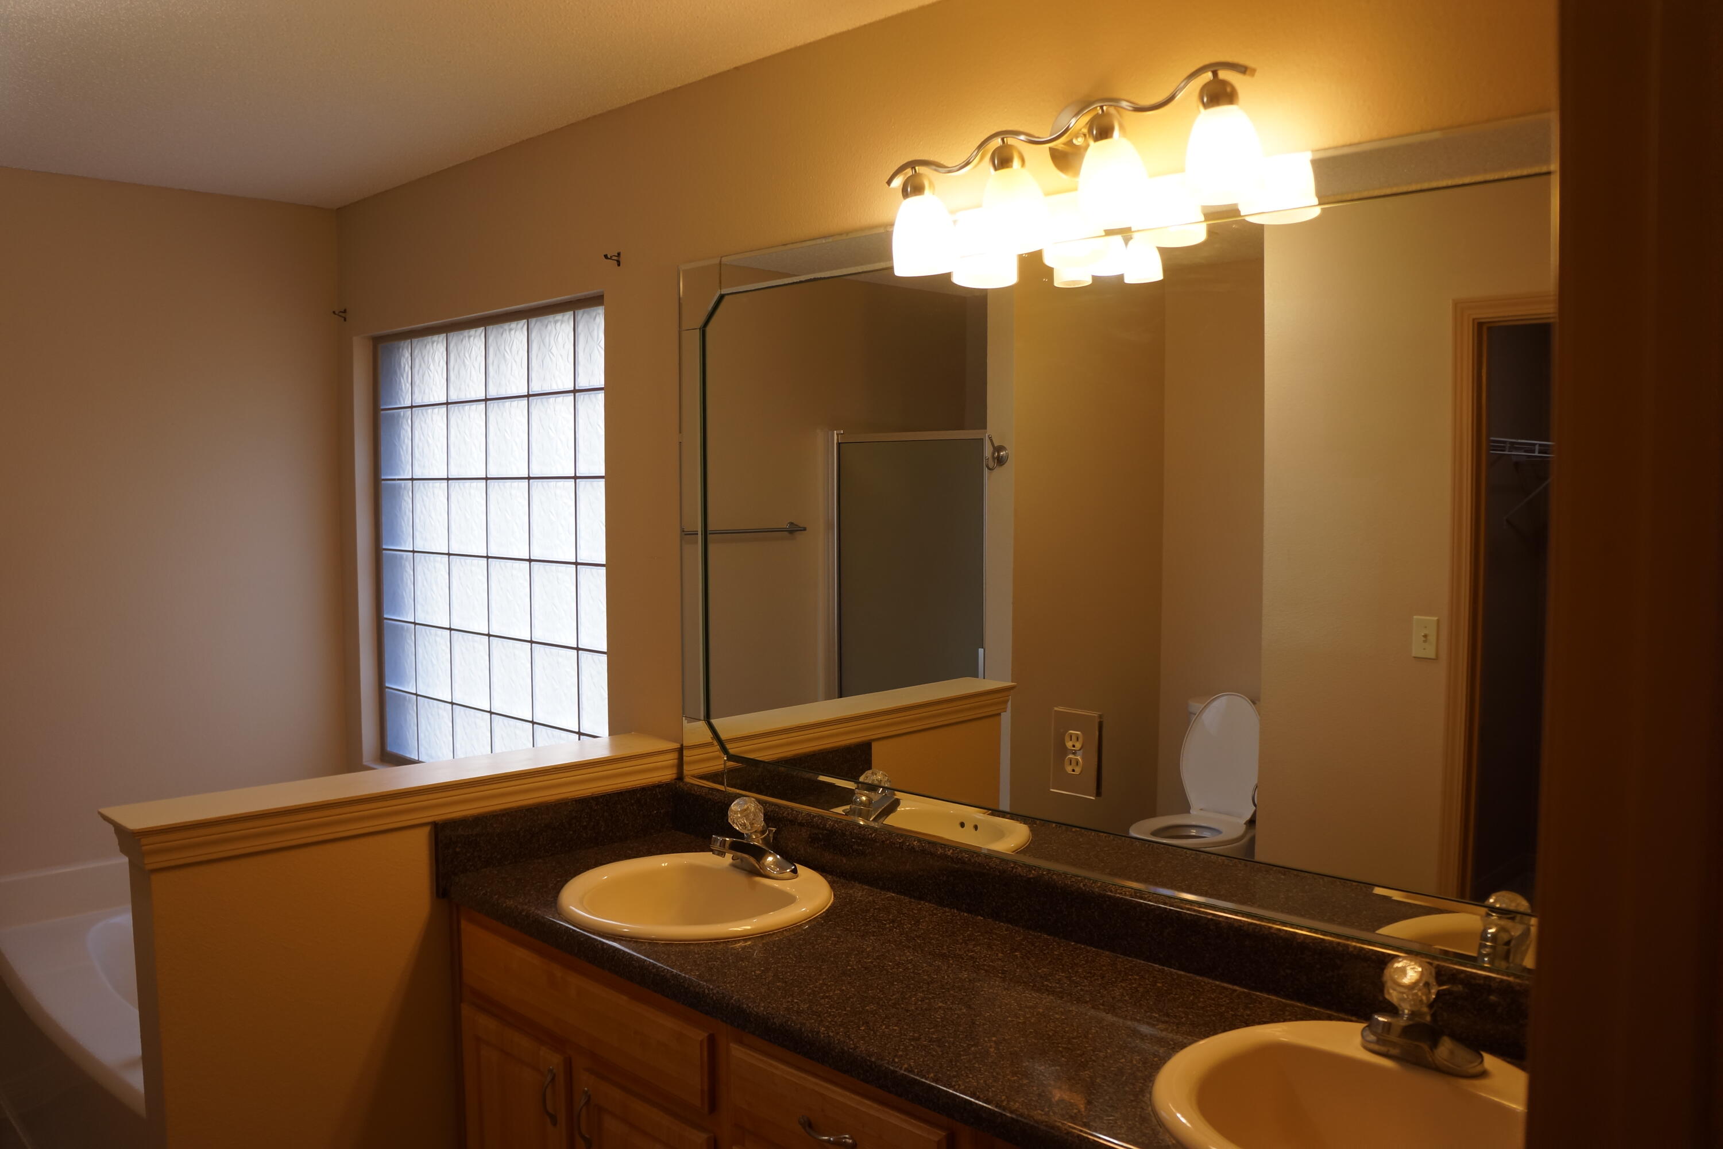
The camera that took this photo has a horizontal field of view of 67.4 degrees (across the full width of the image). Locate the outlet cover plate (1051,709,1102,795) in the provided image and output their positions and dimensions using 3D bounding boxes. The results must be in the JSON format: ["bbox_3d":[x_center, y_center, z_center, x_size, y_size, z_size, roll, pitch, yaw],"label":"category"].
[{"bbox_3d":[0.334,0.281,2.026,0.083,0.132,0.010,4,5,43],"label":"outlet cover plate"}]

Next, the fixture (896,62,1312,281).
[{"bbox_3d":[0.302,-0.600,1.915,0.660,0.215,0.150,4,5,43],"label":"fixture"}]

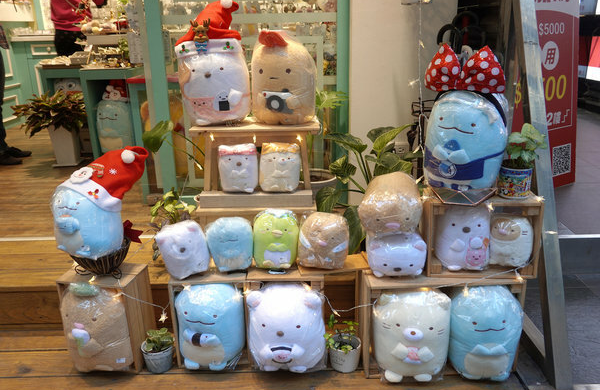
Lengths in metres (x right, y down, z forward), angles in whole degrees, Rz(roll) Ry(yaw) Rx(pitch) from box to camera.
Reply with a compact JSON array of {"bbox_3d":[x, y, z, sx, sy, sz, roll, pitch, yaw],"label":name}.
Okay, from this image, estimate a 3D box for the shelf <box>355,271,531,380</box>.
[{"bbox_3d":[0.464,0.417,1.743,0.500,0.338,0.157,-2,18,-2],"label":"shelf"}]

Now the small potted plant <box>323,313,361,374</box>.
[{"bbox_3d":[0.149,0.497,1.756,0.121,0.193,0.115,-1,18,0],"label":"small potted plant"}]

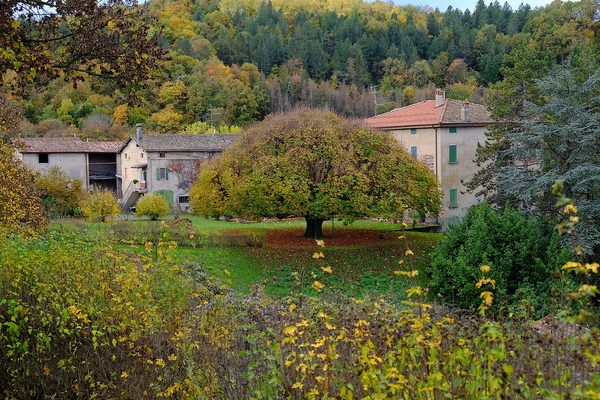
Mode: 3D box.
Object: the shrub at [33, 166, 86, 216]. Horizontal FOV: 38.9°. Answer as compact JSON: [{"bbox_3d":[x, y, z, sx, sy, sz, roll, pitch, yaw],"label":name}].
[{"bbox_3d":[-23.487,-0.732,83.000,4.800,5.000,4.500,-1,3,0],"label":"shrub"}]

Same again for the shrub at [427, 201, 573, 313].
[{"bbox_3d":[7.042,2.100,30.000,5.000,4.000,4.700,-1,3,0],"label":"shrub"}]

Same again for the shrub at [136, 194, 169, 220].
[{"bbox_3d":[-13.704,0.702,79.500,3.150,2.450,3.100,-1,3,0],"label":"shrub"}]

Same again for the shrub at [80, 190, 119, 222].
[{"bbox_3d":[-18.401,0.597,78.000,3.500,2.900,3.300,-1,3,0],"label":"shrub"}]

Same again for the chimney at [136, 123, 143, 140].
[{"bbox_3d":[-17.541,-7.496,93.000,0.580,1.950,0.580,1,3,35],"label":"chimney"}]

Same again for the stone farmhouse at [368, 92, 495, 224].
[{"bbox_3d":[12.584,-3.792,73.455,12.800,11.300,12.800,-3,3,-33],"label":"stone farmhouse"}]

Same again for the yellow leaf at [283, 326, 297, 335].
[{"bbox_3d":[-0.080,0.998,6.500,0.105,0.055,0.080,-1,3,0],"label":"yellow leaf"}]

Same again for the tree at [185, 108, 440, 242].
[{"bbox_3d":[1.024,-1.843,58.000,17.000,8.800,16.600,-1,3,0],"label":"tree"}]

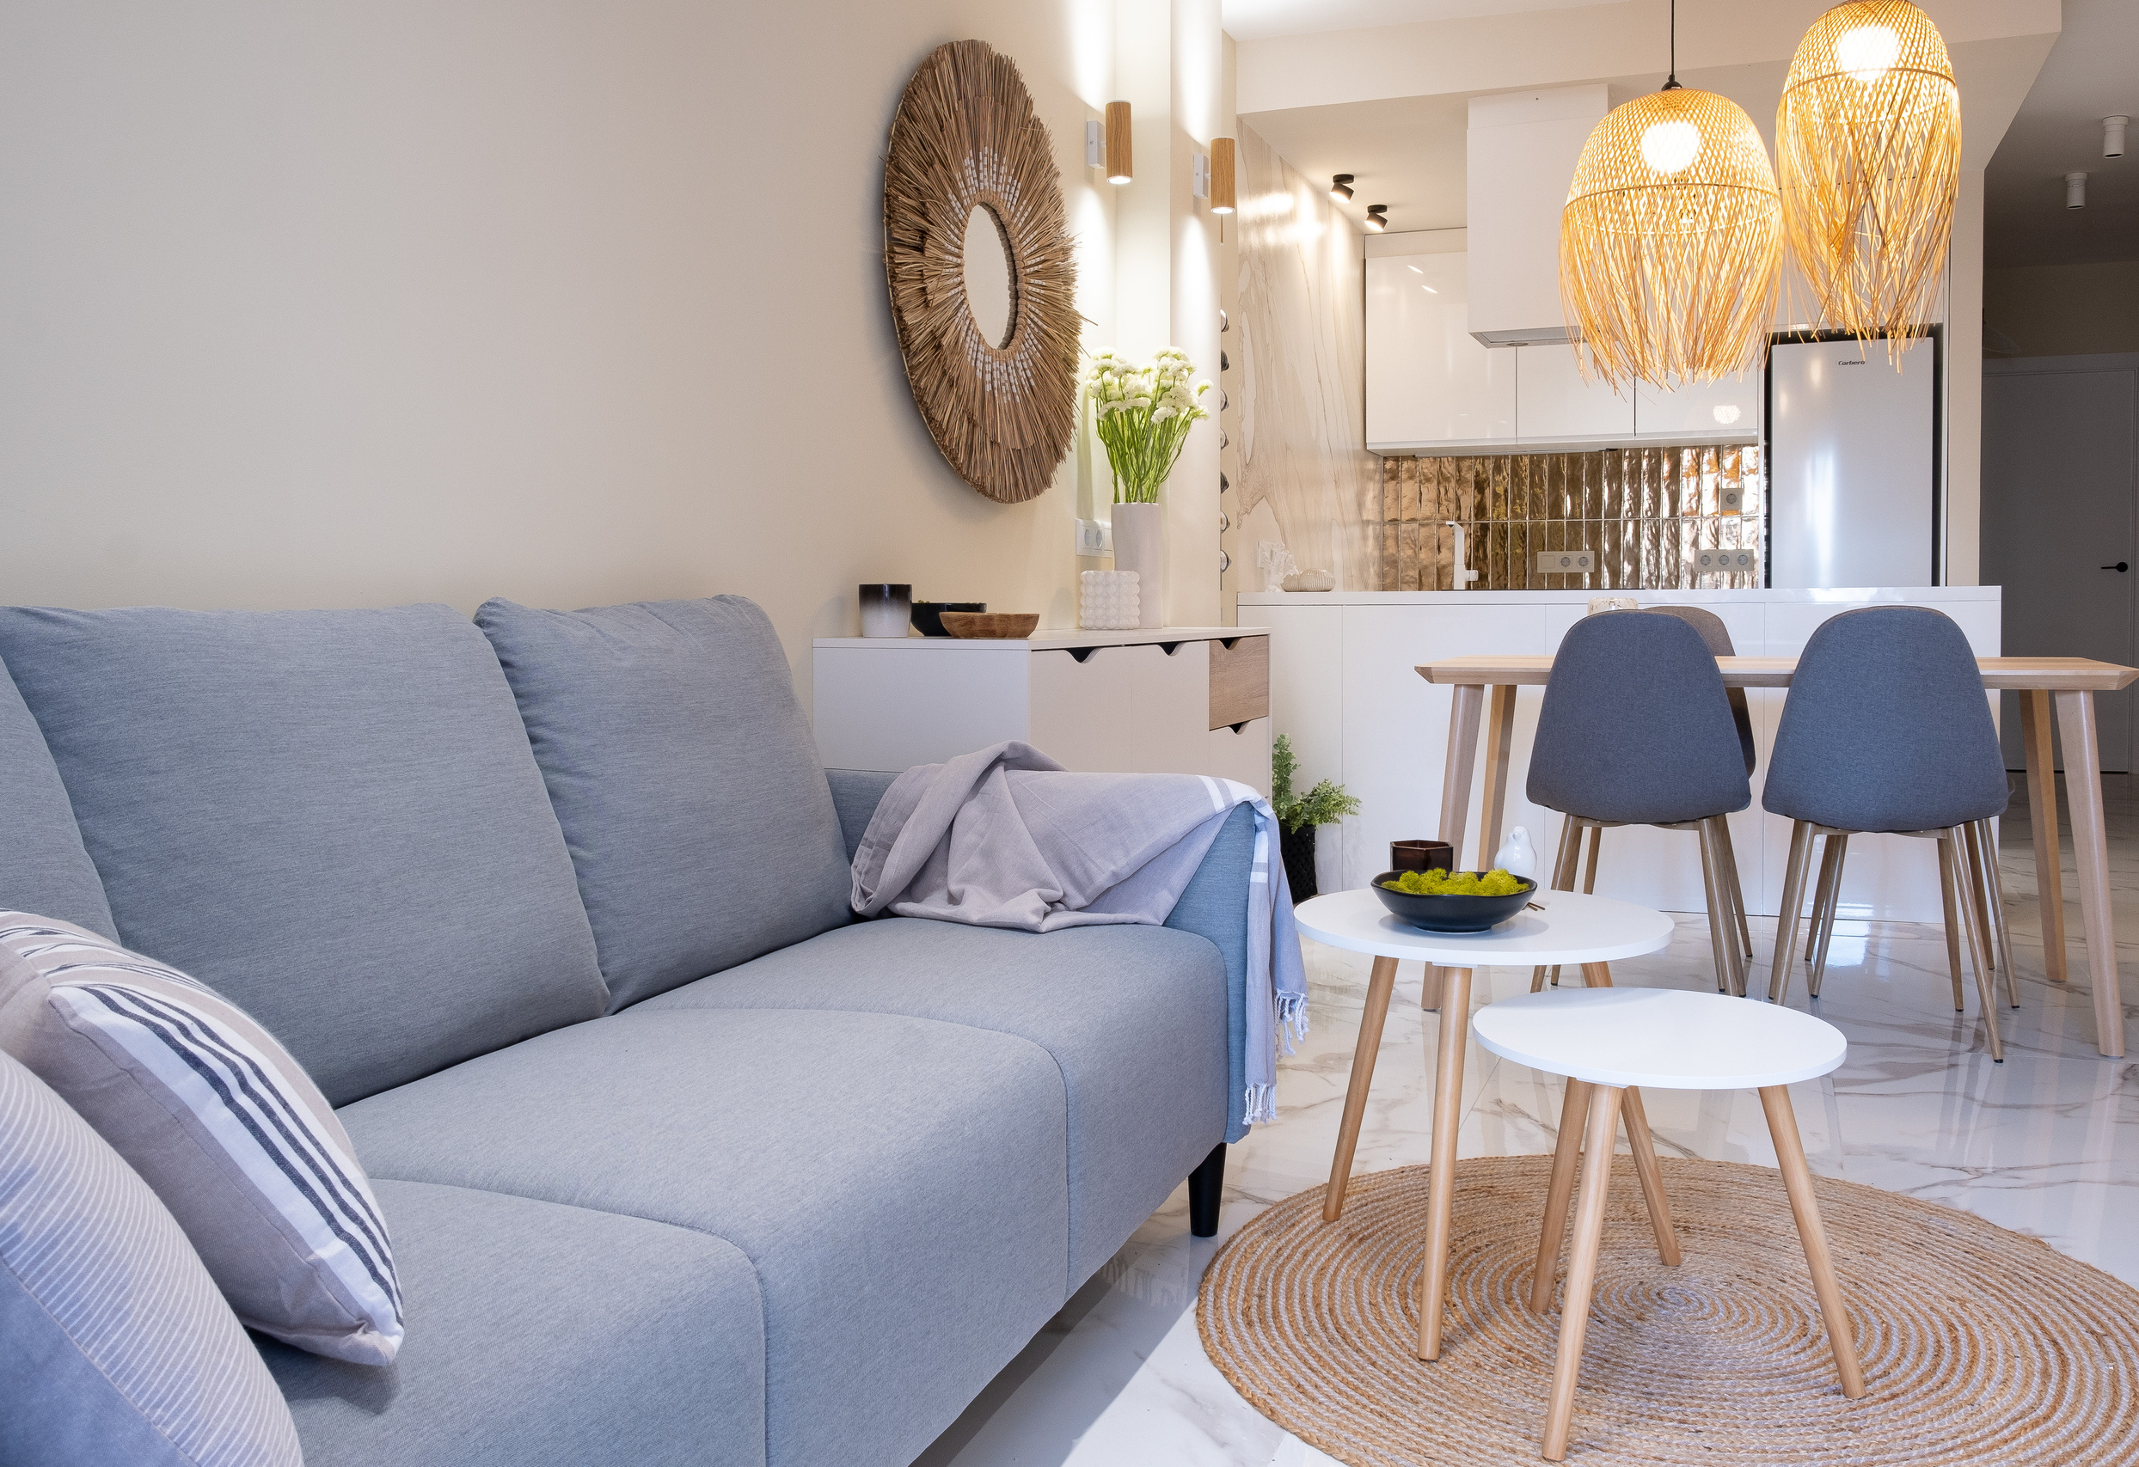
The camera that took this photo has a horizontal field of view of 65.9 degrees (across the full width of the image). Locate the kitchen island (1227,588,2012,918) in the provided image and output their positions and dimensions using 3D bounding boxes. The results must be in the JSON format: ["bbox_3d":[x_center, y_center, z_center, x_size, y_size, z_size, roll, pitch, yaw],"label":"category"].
[{"bbox_3d":[1.598,0.023,5.002,2.079,0.911,0.594,1,5,22],"label":"kitchen island"}]

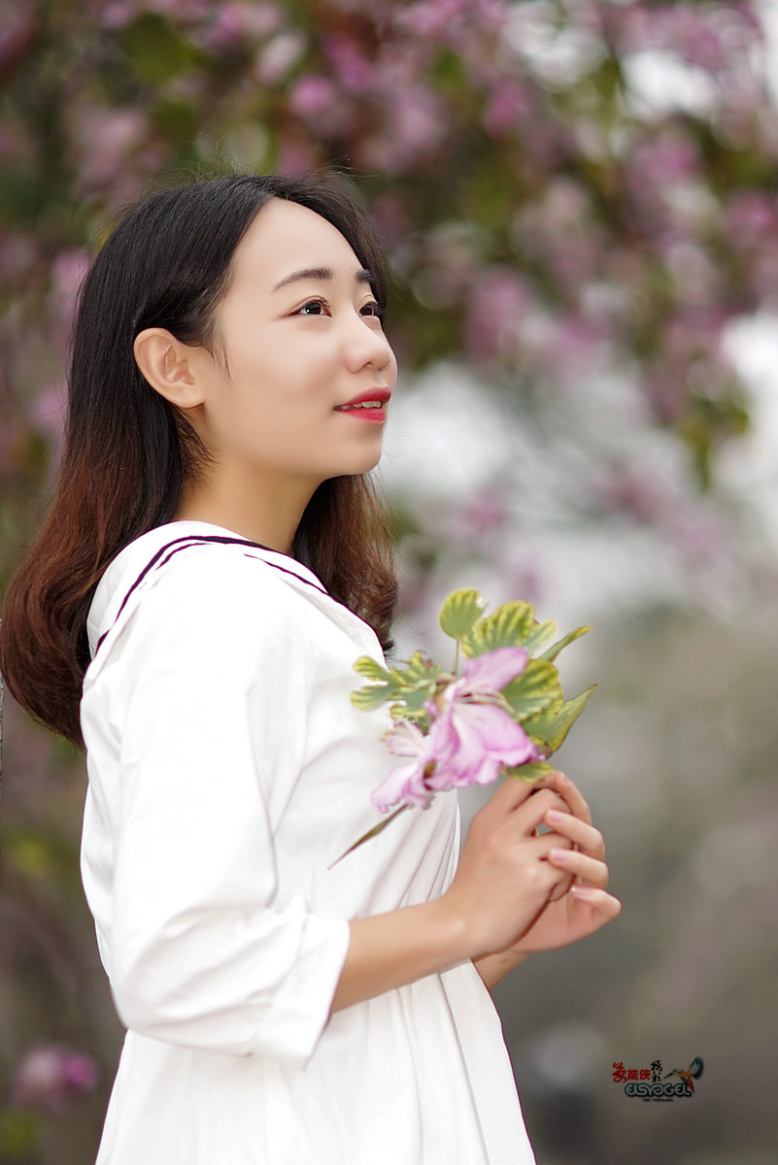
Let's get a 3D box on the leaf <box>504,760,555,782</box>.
[{"bbox_3d":[0.094,0.128,1.880,0.035,0.016,0.028,0,0,0],"label":"leaf"}]

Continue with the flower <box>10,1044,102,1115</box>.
[{"bbox_3d":[-0.413,0.612,3.400,0.105,0.083,0.085,0,0,0],"label":"flower"}]

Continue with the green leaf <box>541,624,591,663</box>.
[{"bbox_3d":[0.121,0.043,1.900,0.046,0.012,0.028,-36,0,0],"label":"green leaf"}]

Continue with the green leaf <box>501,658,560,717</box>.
[{"bbox_3d":[0.096,0.073,1.880,0.042,0.042,0.022,0,0,-11],"label":"green leaf"}]

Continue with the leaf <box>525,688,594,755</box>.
[{"bbox_3d":[0.117,0.094,1.880,0.060,0.033,0.028,-44,0,0],"label":"leaf"}]

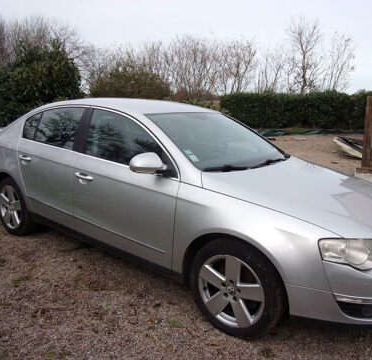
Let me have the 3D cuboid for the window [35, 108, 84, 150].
[{"bbox_3d":[-1.198,-0.499,3.109,0.730,0.400,0.050,10,-13,35],"label":"window"}]

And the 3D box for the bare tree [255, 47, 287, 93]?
[{"bbox_3d":[6.002,-6.769,24.418,2.348,5.695,2.500,4,13,13],"label":"bare tree"}]

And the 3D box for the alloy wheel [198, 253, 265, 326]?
[{"bbox_3d":[0.313,0.676,2.113,0.460,0.460,0.170,11,14,37],"label":"alloy wheel"}]

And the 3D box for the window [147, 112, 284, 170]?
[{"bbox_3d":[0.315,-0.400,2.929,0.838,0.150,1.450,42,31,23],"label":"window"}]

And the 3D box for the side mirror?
[{"bbox_3d":[-0.258,-0.114,2.229,0.140,0.150,0.220,10,14,35],"label":"side mirror"}]

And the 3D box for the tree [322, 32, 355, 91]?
[{"bbox_3d":[9.399,-6.191,21.259,2.044,6.028,2.300,6,13,22],"label":"tree"}]

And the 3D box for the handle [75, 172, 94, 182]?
[{"bbox_3d":[-0.833,-0.025,2.730,0.235,0.045,0.050,10,14,35],"label":"handle"}]

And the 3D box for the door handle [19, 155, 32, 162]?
[{"bbox_3d":[-1.564,-0.217,3.245,0.225,0.055,0.055,10,15,35],"label":"door handle"}]

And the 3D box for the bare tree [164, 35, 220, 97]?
[{"bbox_3d":[0.469,-7.428,24.000,3.760,5.950,3.760,1,12,1],"label":"bare tree"}]

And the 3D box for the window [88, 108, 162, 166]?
[{"bbox_3d":[-0.492,-0.340,2.642,0.955,0.455,0.070,10,-8,35],"label":"window"}]

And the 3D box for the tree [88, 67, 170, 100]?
[{"bbox_3d":[-3.700,-5.472,22.038,5.104,3.894,4.800,-1,13,-9],"label":"tree"}]

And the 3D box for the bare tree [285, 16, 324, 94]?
[{"bbox_3d":[8.190,-7.637,23.000,2.570,7.110,2.570,5,12,20],"label":"bare tree"}]

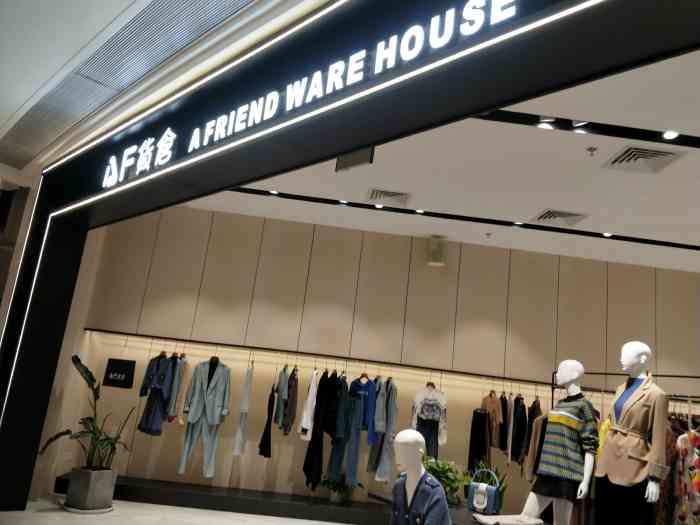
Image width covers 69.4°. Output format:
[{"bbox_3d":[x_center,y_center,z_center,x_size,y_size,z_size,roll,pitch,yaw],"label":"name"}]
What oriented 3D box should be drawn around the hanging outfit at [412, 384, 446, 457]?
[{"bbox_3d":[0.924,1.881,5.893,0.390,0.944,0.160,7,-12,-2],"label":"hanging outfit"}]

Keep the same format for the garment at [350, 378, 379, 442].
[{"bbox_3d":[0.165,1.676,5.758,0.300,0.723,0.160,7,-12,-2],"label":"garment"}]

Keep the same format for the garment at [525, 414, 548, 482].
[{"bbox_3d":[1.666,1.652,4.490,0.140,0.620,0.400,10,-12,-18],"label":"garment"}]

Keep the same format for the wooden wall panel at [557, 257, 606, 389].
[{"bbox_3d":[2.712,0.691,5.920,0.590,1.501,0.050,7,-12,-2],"label":"wooden wall panel"}]

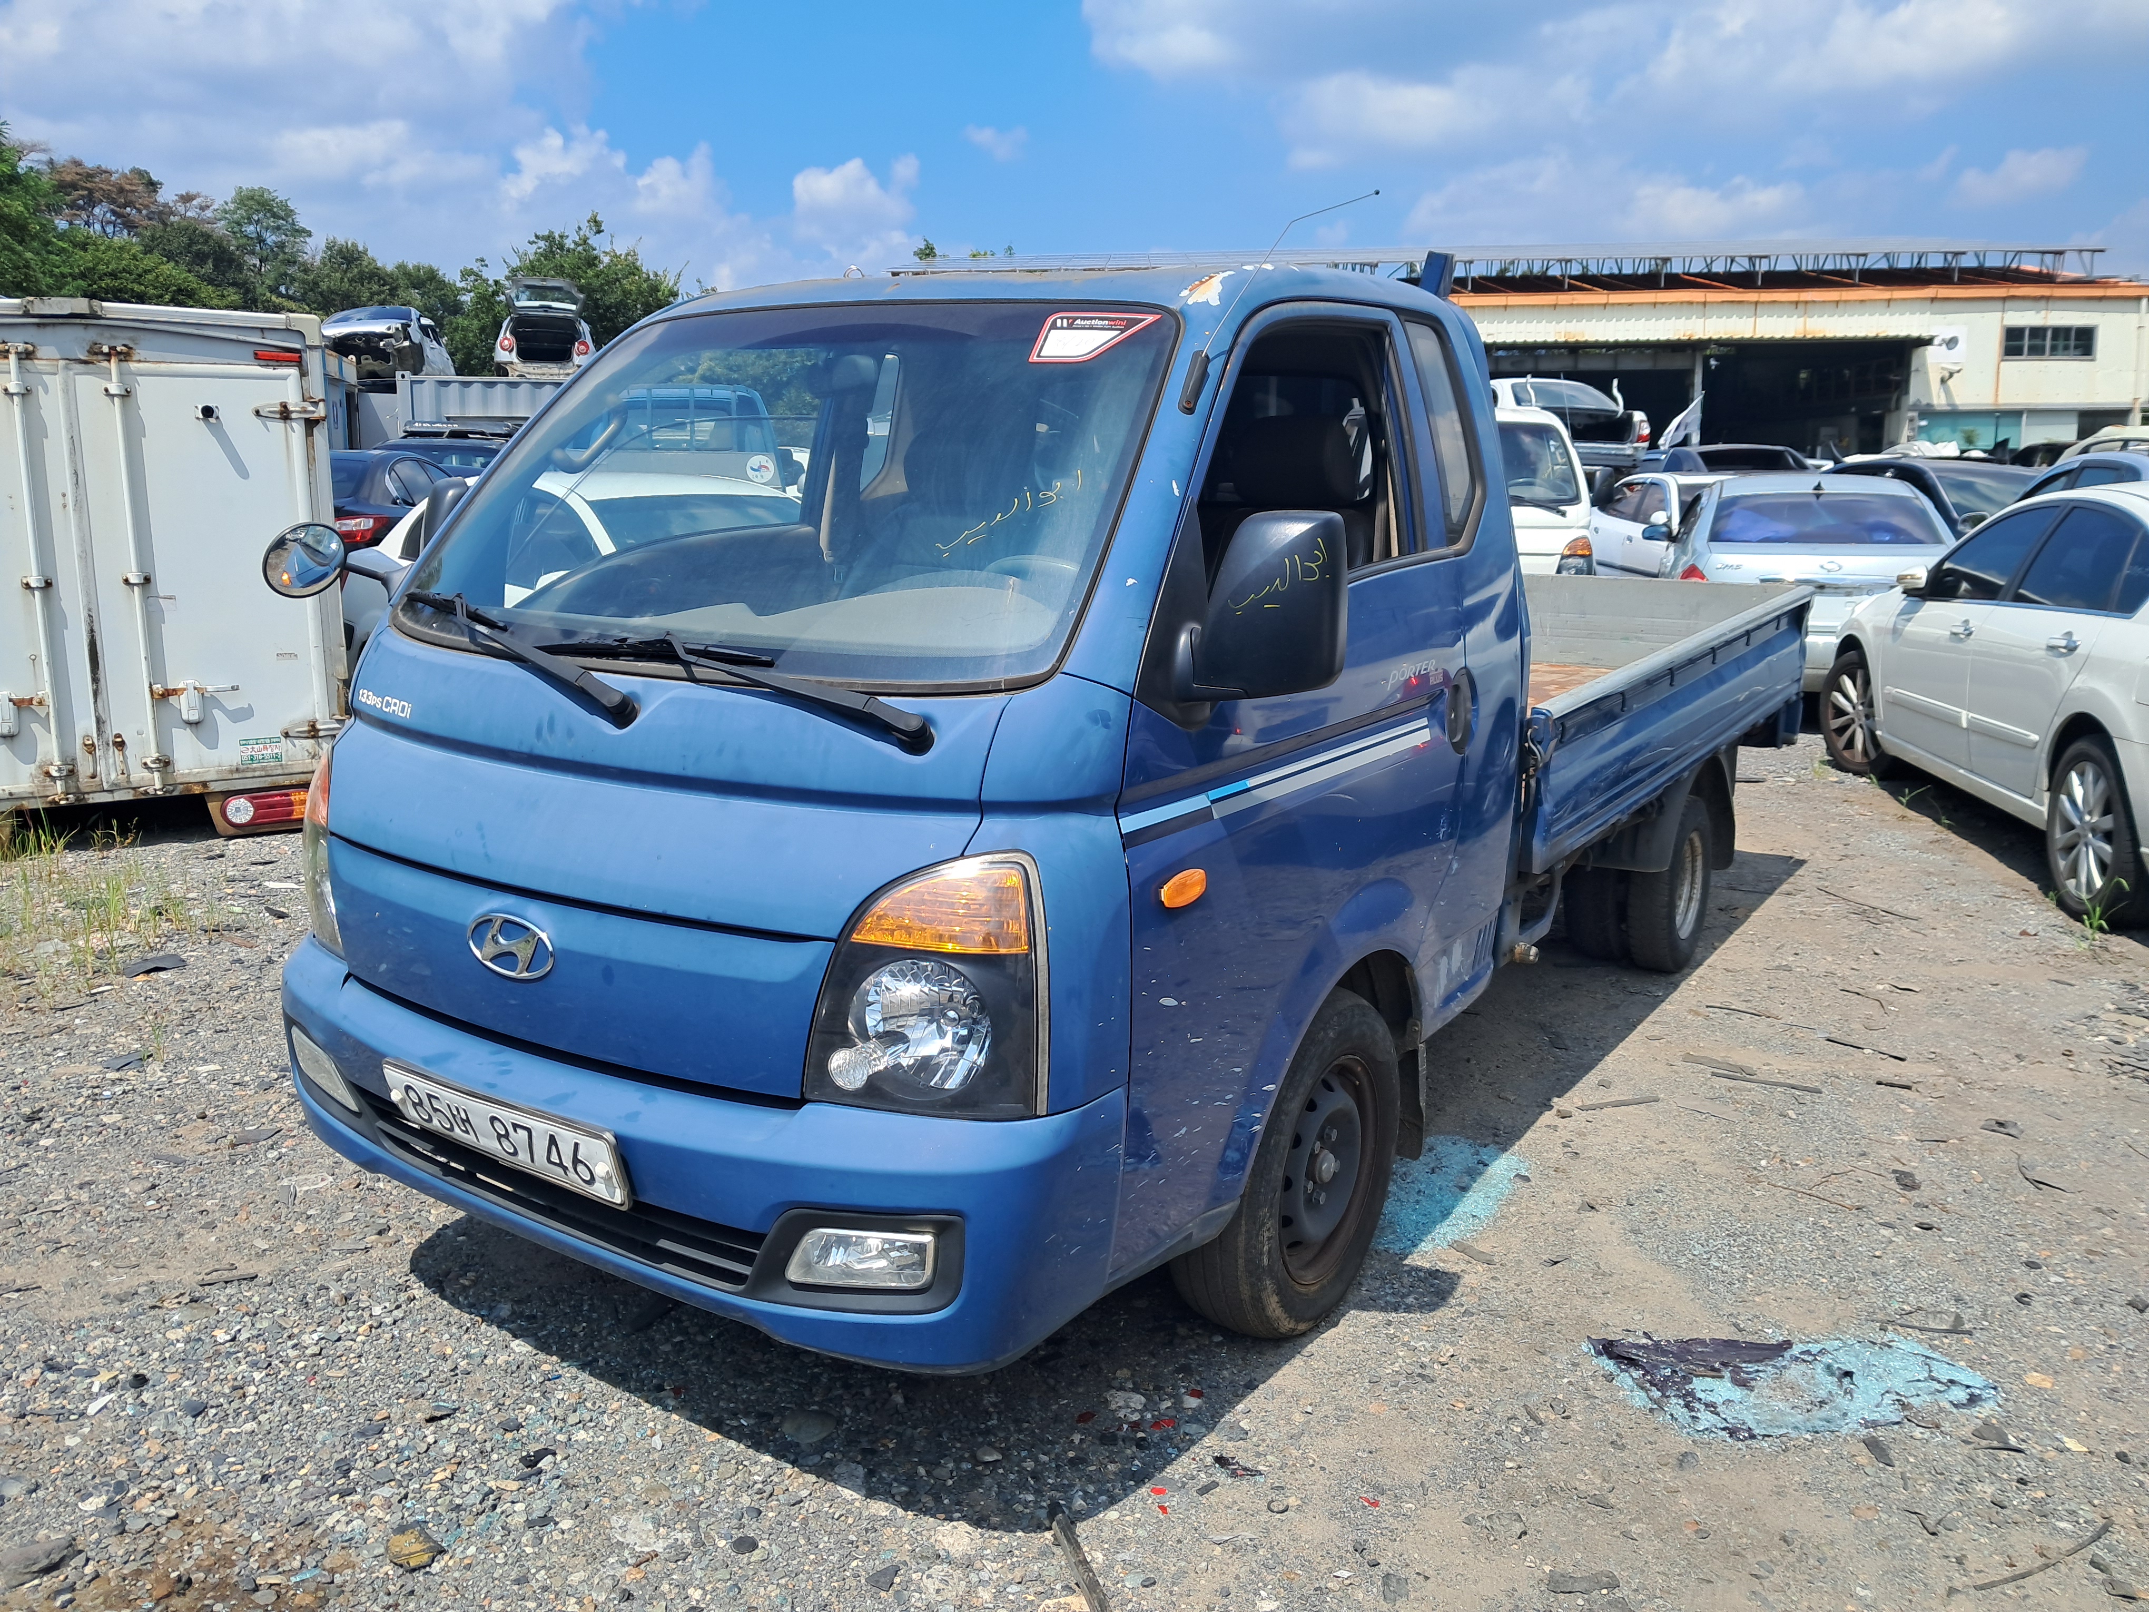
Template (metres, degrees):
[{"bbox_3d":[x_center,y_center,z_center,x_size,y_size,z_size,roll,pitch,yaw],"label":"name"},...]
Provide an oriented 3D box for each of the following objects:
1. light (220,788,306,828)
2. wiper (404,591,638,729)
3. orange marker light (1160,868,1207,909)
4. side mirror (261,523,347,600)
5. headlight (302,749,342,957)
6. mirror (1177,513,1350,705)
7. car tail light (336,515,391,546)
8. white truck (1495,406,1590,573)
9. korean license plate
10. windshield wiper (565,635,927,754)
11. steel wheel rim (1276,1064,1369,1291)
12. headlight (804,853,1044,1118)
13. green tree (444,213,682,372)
[{"bbox_3d":[-3.127,0.003,6.552,0.380,0.120,0.070,-9,15,-37],"label":"light"},{"bbox_3d":[-0.963,-0.279,2.829,0.069,0.089,0.817,-10,26,-45],"label":"wiper"},{"bbox_3d":[0.161,0.117,2.405,0.030,0.060,0.120,8,14,33],"label":"orange marker light"},{"bbox_3d":[-1.427,-0.460,3.091,0.152,0.152,0.050,-12,41,-46],"label":"side mirror"},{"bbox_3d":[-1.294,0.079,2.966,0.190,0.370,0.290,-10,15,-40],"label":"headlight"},{"bbox_3d":[0.276,-0.292,2.433,0.225,0.265,0.140,6,14,25],"label":"mirror"},{"bbox_3d":[-5.114,-1.977,12.000,0.420,0.200,0.220,-3,12,-13],"label":"car tail light"},{"bbox_3d":[3.000,-2.240,13.950,1.740,1.970,5.100,1,12,6],"label":"white truck"},{"bbox_3d":[-0.876,0.496,2.566,0.535,0.118,0.022,8,26,33],"label":"korean license plate"},{"bbox_3d":[-0.551,-0.200,2.541,0.824,0.095,0.082,15,19,29],"label":"windshield wiper"},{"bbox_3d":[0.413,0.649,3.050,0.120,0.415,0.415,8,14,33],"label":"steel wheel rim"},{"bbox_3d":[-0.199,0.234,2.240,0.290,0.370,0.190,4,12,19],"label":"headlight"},{"bbox_3d":[-9.600,-8.050,32.000,4.600,5.800,4.500,0,12,0],"label":"green tree"}]

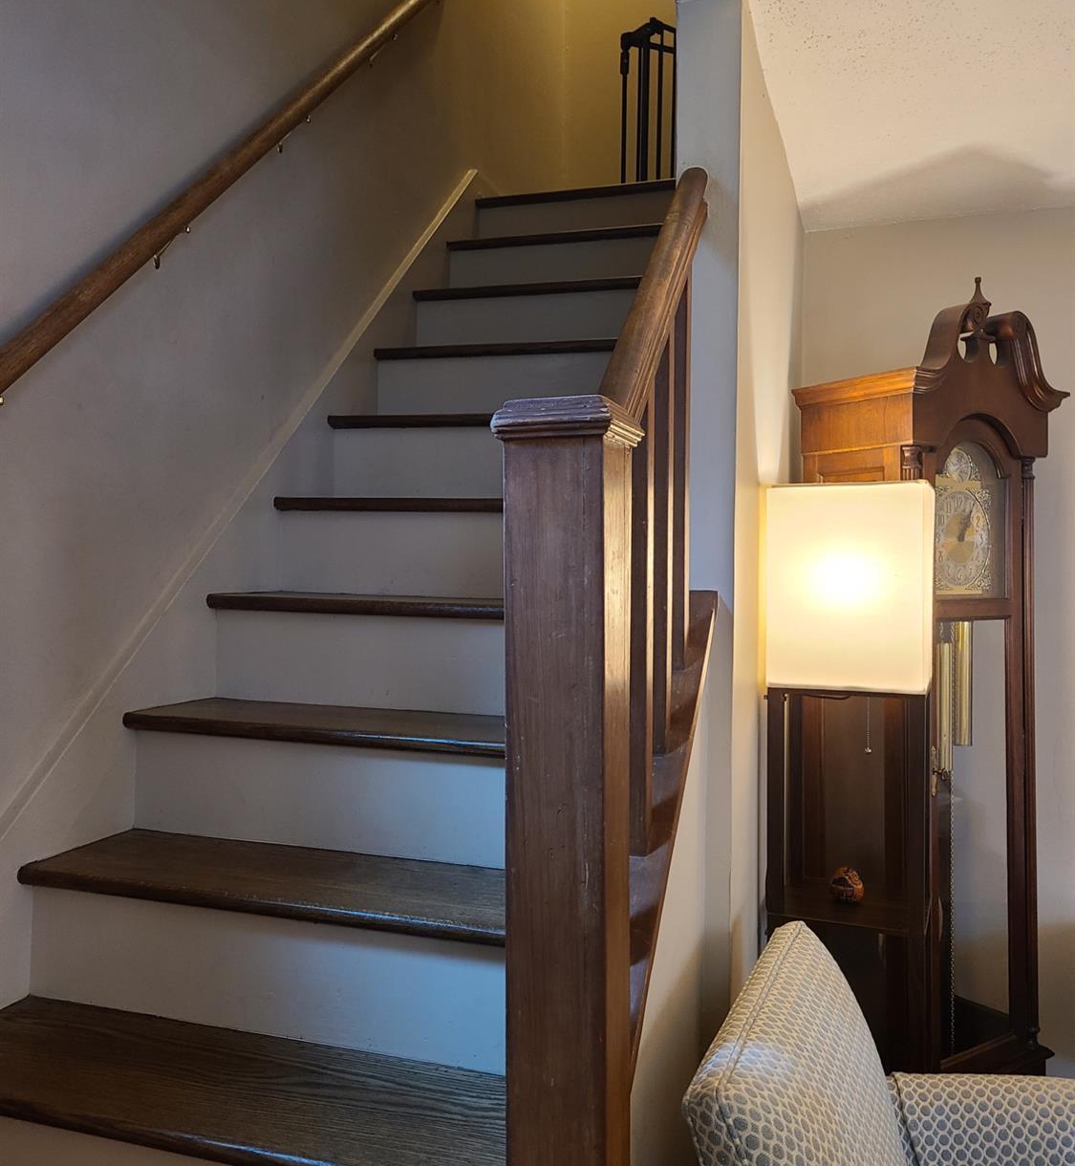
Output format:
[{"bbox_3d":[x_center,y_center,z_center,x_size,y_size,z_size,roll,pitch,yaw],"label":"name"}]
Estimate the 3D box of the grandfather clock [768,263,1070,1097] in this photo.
[{"bbox_3d":[0.924,0.361,2.515,0.595,2.088,0.323,-1,2,-36],"label":"grandfather clock"}]

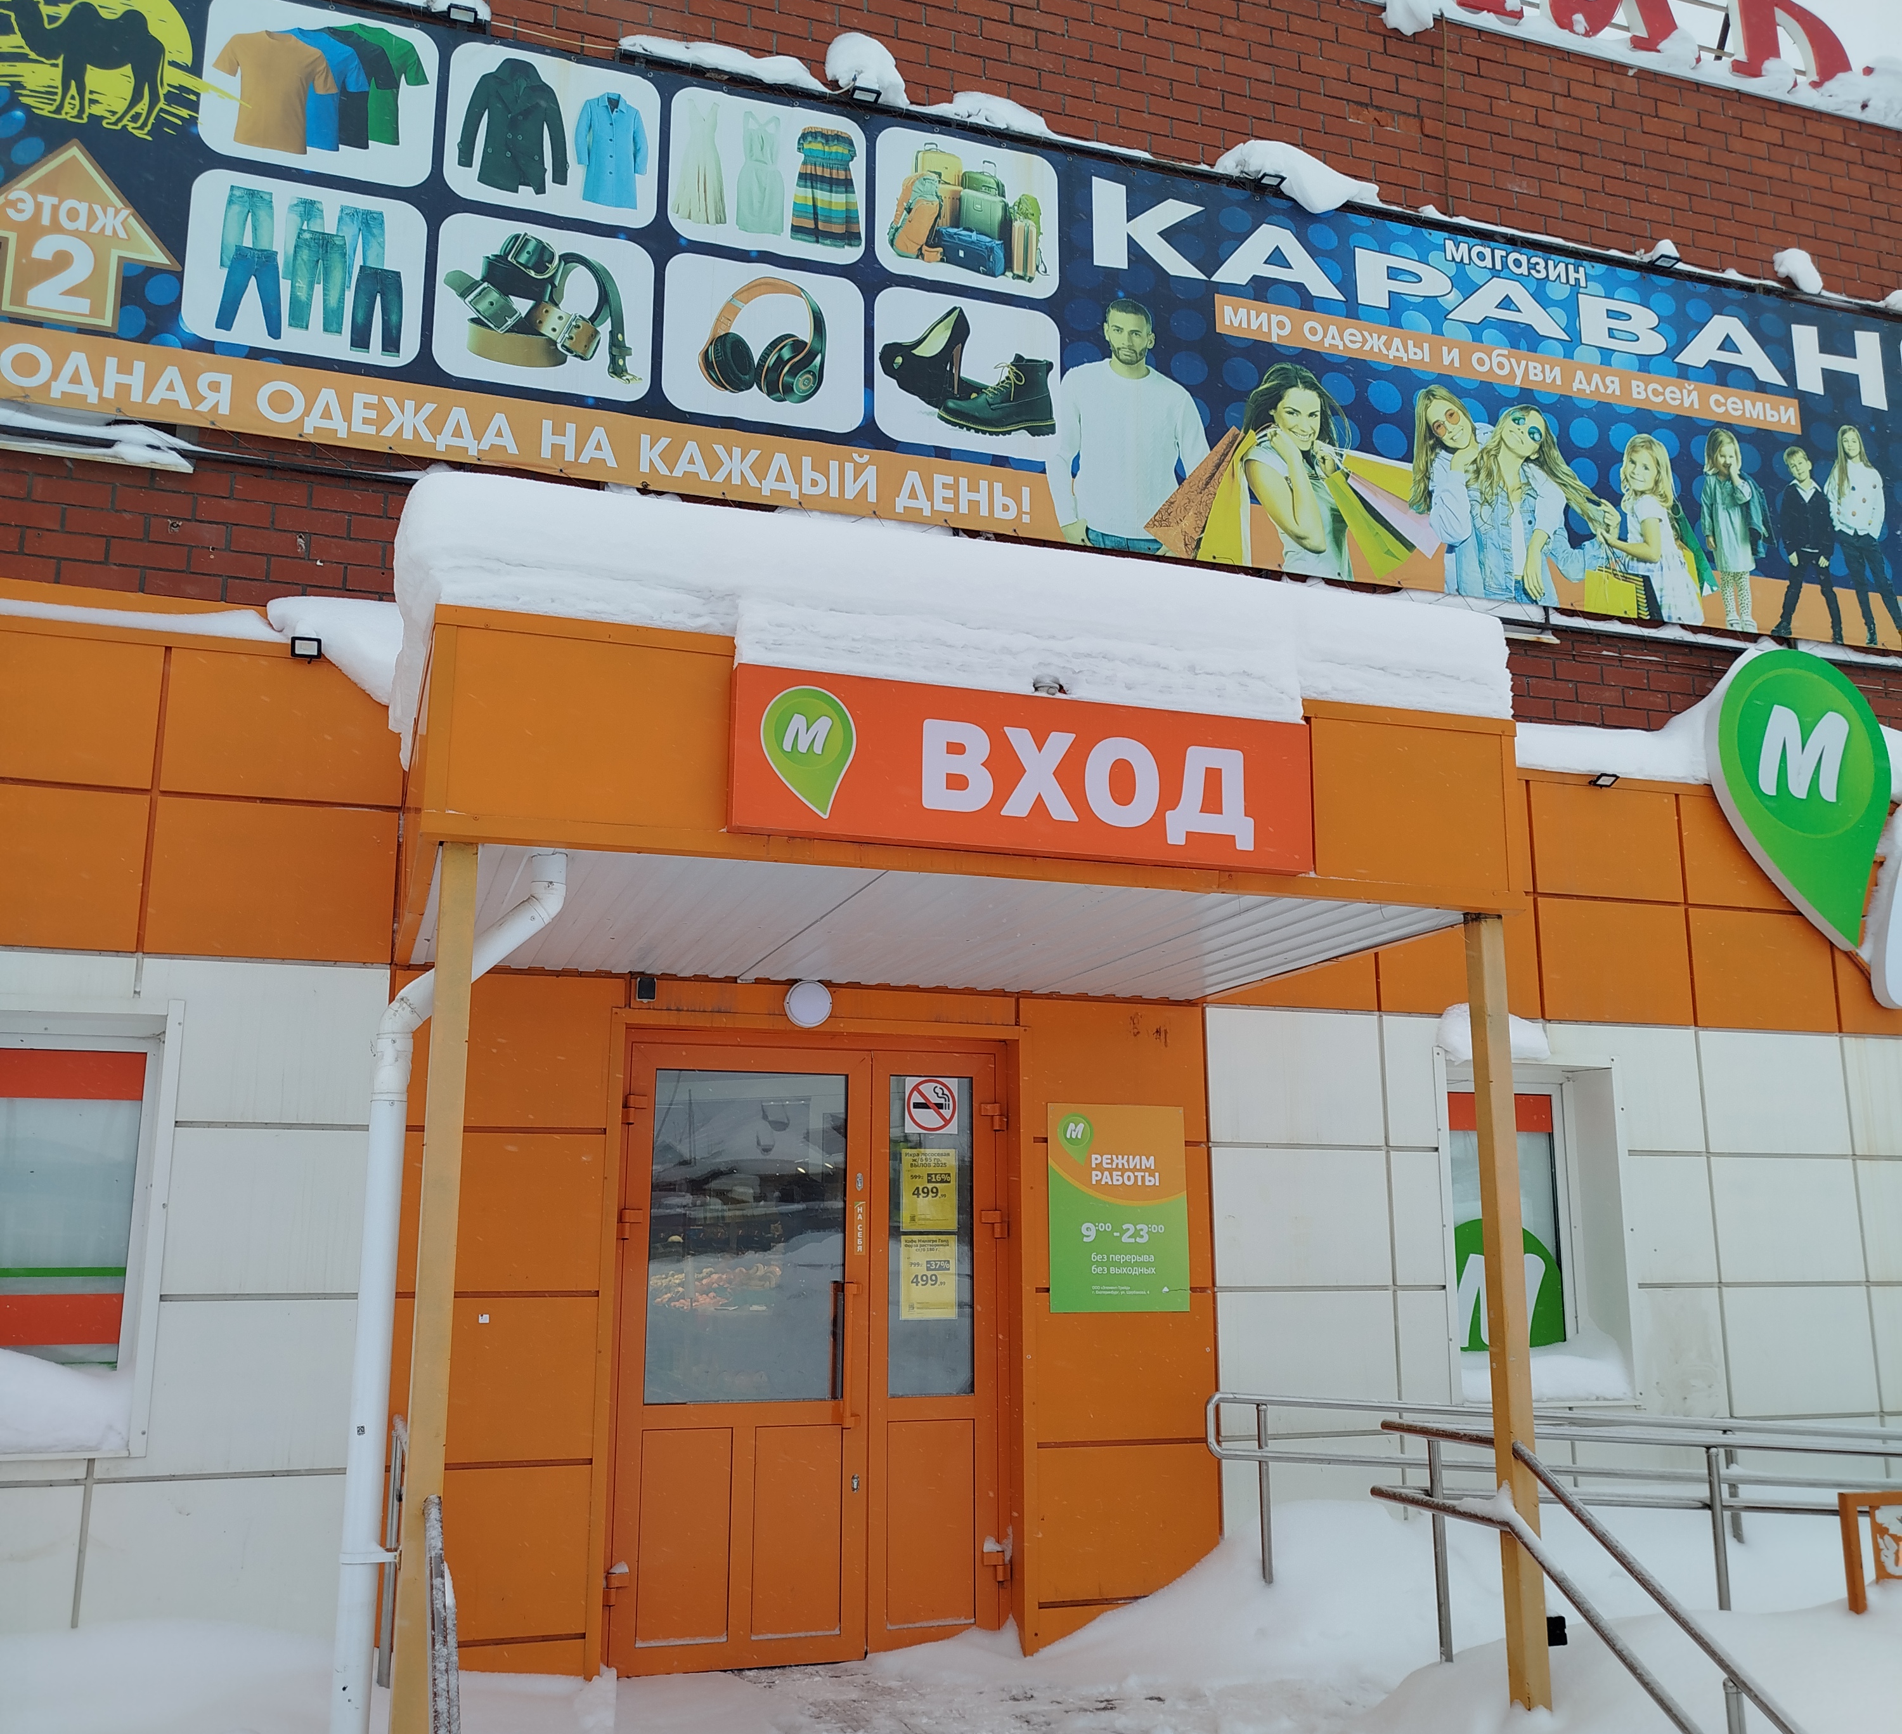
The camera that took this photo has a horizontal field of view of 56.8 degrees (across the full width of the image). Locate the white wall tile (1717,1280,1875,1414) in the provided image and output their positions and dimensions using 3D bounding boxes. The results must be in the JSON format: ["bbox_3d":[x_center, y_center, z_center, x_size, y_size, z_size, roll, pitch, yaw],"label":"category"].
[{"bbox_3d":[3.555,2.031,7.393,0.761,0.516,0.040,4,-13,-18],"label":"white wall tile"}]

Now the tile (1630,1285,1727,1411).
[{"bbox_3d":[3.009,1.996,7.229,0.400,0.520,0.030,4,-13,-18],"label":"tile"}]

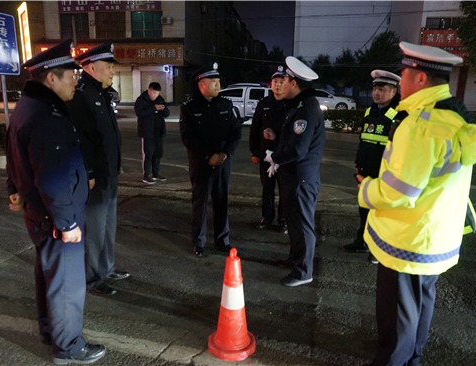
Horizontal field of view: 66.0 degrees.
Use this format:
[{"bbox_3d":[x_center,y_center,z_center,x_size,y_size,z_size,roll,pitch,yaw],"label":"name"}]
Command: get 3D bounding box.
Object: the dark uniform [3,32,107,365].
[{"bbox_3d":[-0.960,0.145,1.990,0.450,1.750,0.540,-2,13,-14],"label":"dark uniform"}]

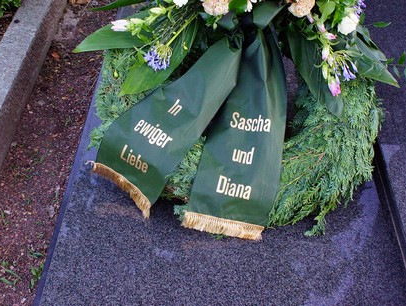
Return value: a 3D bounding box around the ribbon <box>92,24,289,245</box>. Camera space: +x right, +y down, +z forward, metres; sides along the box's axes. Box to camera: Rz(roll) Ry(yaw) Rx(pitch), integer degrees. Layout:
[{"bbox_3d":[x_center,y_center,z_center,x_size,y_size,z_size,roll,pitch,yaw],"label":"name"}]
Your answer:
[{"bbox_3d":[-0.030,-0.068,1.350,0.469,0.125,0.559,0,64,0],"label":"ribbon"}]

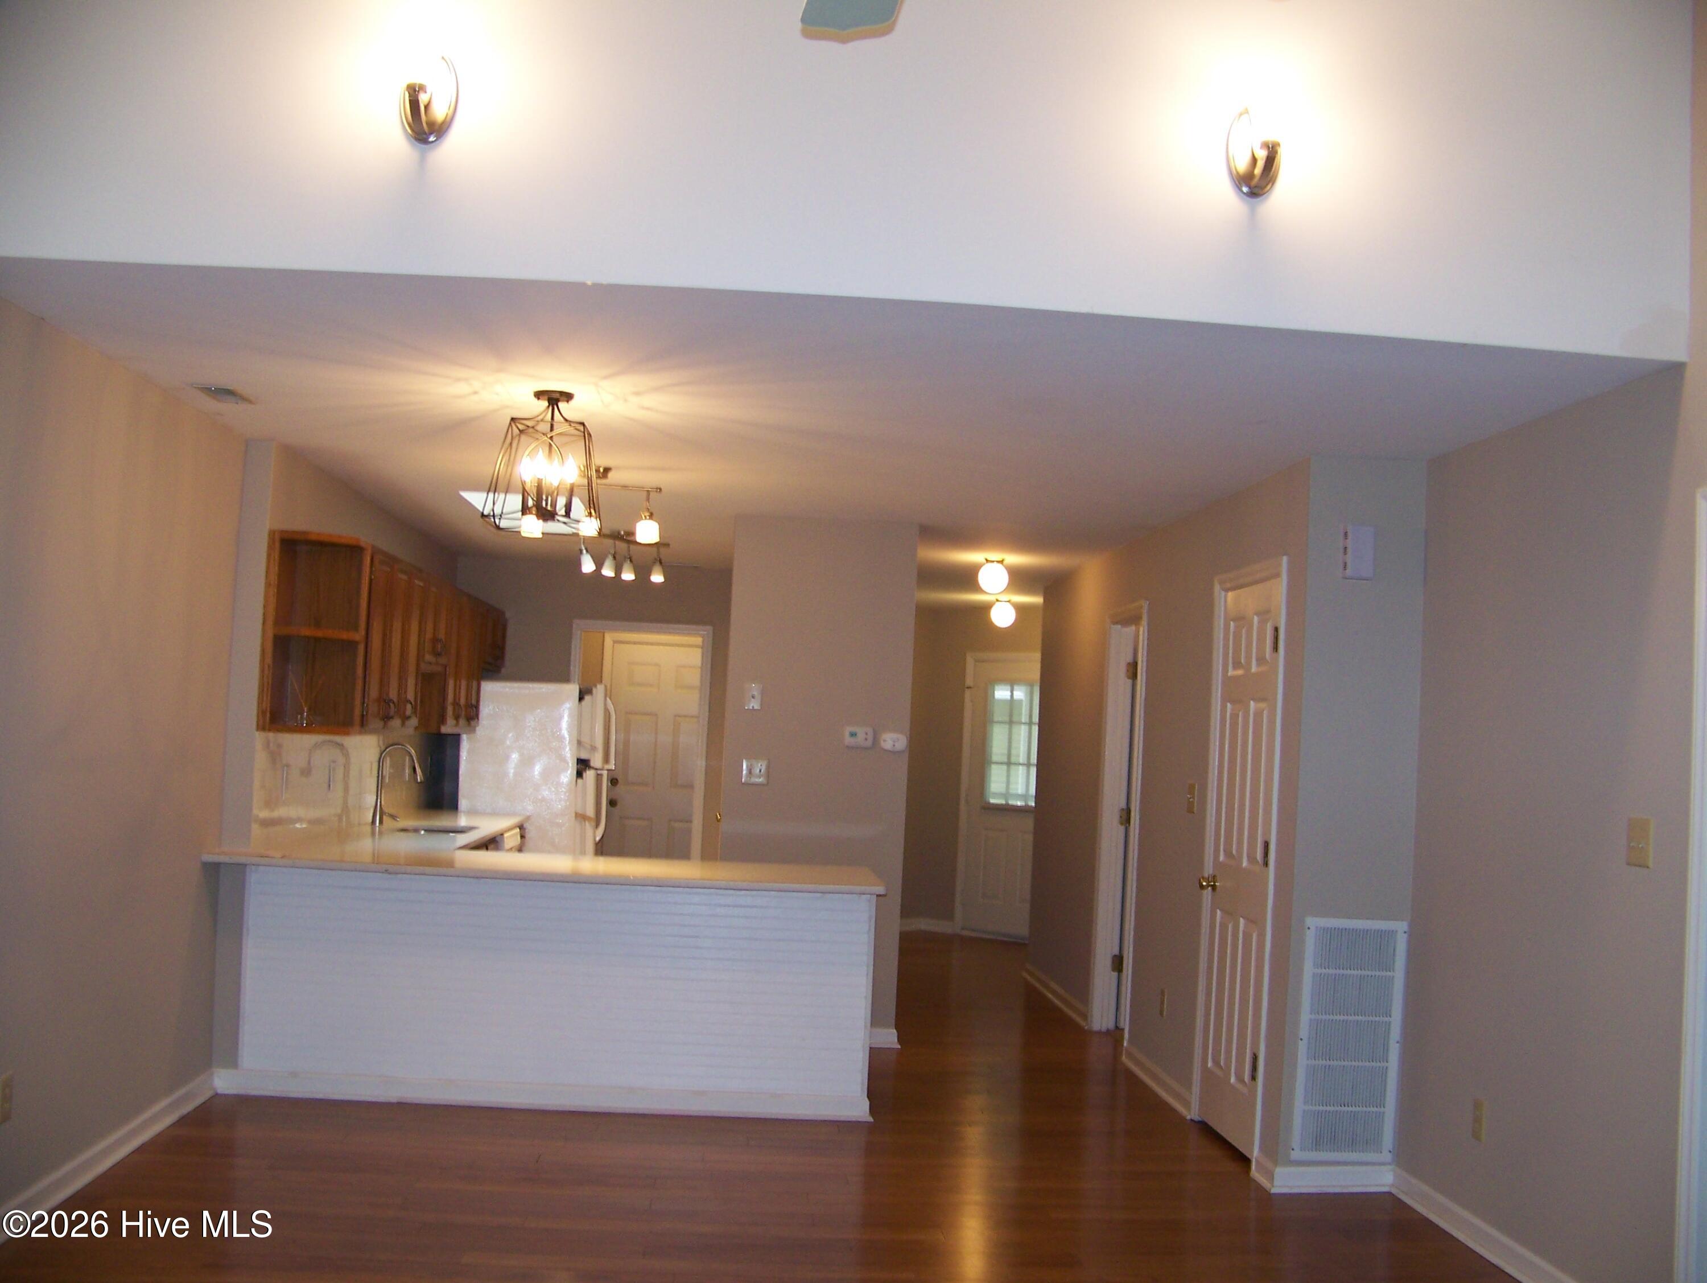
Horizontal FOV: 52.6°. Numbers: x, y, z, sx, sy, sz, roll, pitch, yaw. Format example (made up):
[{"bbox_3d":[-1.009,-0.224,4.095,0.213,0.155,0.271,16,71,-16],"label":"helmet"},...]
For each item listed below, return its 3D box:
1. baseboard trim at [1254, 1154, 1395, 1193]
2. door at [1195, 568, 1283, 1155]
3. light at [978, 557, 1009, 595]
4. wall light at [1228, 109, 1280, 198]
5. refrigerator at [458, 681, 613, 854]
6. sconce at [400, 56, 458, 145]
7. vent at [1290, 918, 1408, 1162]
[{"bbox_3d":[1.548,1.760,5.724,0.440,0.088,0.230,3,-3,-4],"label":"baseboard trim"},{"bbox_3d":[1.393,0.791,6.212,0.050,2.040,0.680,3,-3,-4],"label":"door"},{"bbox_3d":[0.754,-0.345,9.300,0.165,0.190,0.165,3,-3,-4],"label":"light"},{"bbox_3d":[0.931,-1.131,3.954,0.125,0.205,0.120,3,-3,-4],"label":"wall light"},{"bbox_3d":[-1.883,1.083,10.215,0.770,1.670,0.750,3,-3,-4],"label":"refrigerator"},{"bbox_3d":[-0.950,-1.213,3.830,0.125,0.205,0.120,3,-3,-4],"label":"sconce"},{"bbox_3d":[1.625,1.308,5.641,0.352,0.805,0.025,3,-3,-4],"label":"vent"}]

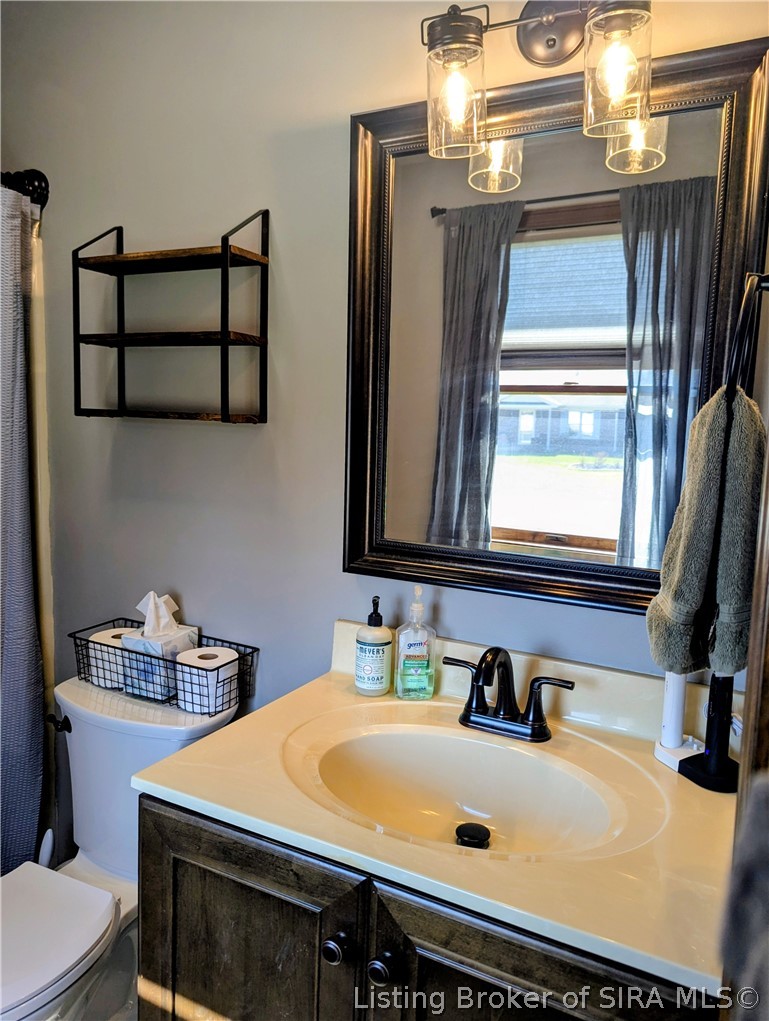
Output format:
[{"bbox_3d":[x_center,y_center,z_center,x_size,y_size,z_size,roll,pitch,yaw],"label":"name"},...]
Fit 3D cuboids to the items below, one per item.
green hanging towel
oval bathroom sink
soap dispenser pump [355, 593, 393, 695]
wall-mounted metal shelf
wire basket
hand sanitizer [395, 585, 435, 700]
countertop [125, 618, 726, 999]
[{"bbox_3d":[0.409,0.021,0.887,0.120,0.350,0.145,5,8,26],"label":"green hanging towel"},{"bbox_3d":[0.112,0.441,1.061,0.570,0.140,0.445,5,8,26],"label":"oval bathroom sink"},{"bbox_3d":[-0.017,0.248,1.314,0.067,0.177,0.070,2,7,3],"label":"soap dispenser pump"},{"bbox_3d":[-0.446,-0.398,1.464,0.416,0.418,0.122,5,8,26],"label":"wall-mounted metal shelf"},{"bbox_3d":[-0.475,0.331,1.517,0.400,0.102,0.150,5,8,26],"label":"wire basket"},{"bbox_3d":[0.057,0.239,1.291,0.075,0.205,0.053,2,7,-2],"label":"hand sanitizer"},{"bbox_3d":[0.117,0.331,1.031,0.775,0.126,0.520,5,8,26],"label":"countertop"}]

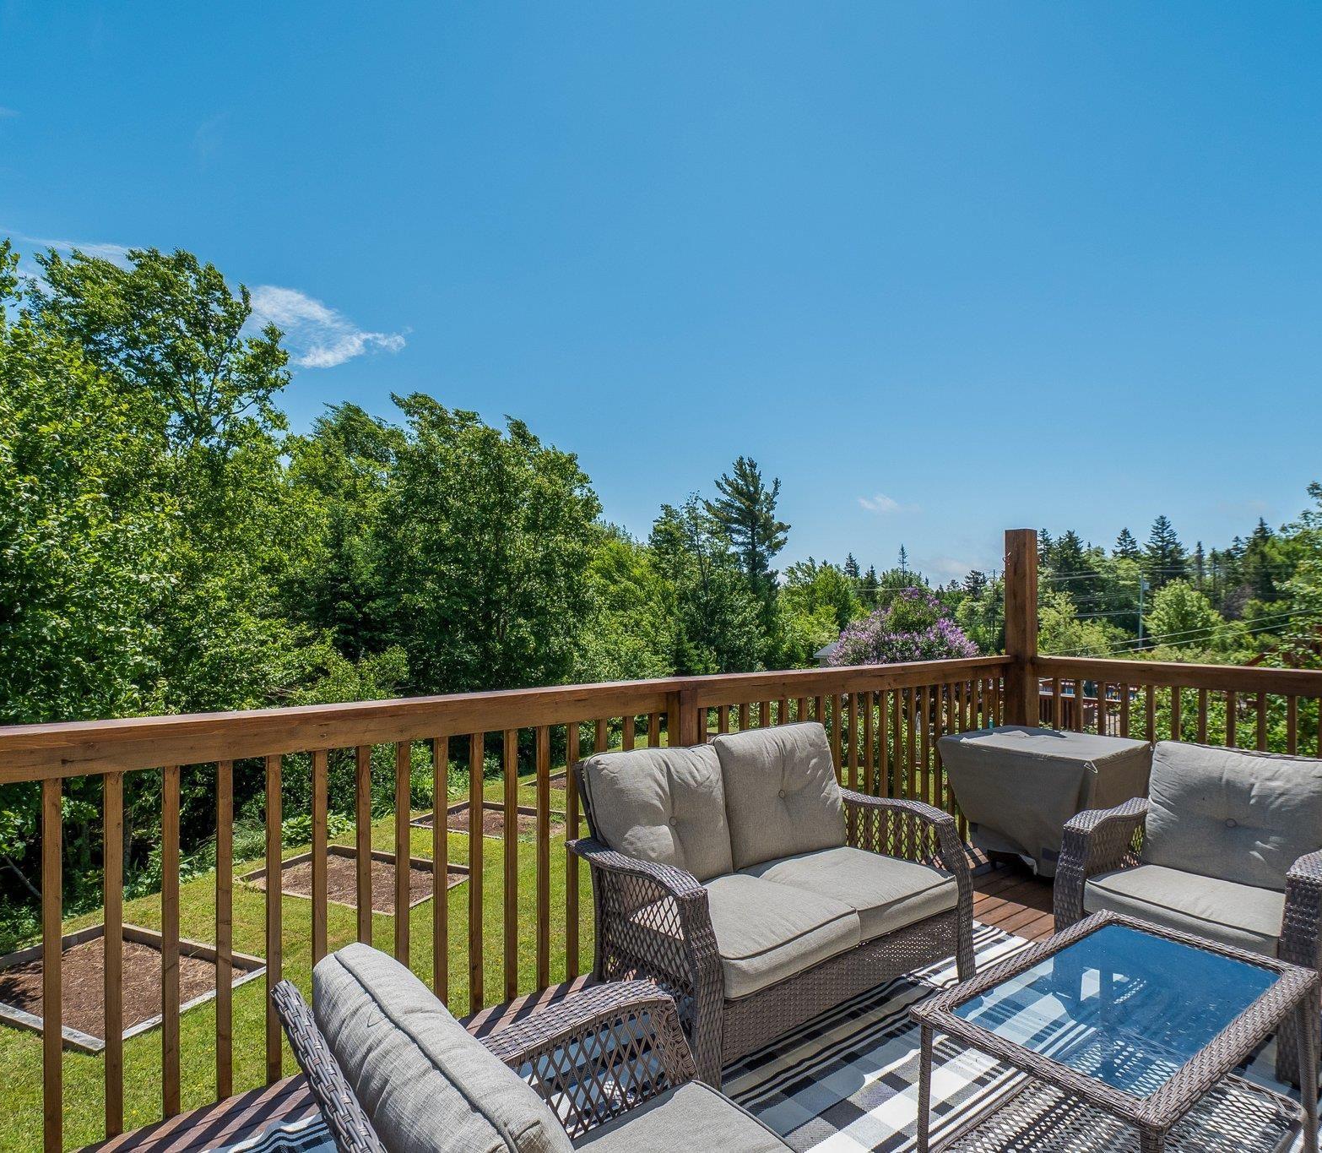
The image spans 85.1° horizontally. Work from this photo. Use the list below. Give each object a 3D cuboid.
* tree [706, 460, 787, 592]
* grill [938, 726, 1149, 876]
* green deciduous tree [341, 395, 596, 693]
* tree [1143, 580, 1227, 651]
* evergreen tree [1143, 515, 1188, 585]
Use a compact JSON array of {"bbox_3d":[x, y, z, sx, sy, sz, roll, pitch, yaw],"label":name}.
[{"bbox_3d":[3.750,-0.539,31.036,3.600,9.270,3.600,0,-2,7],"label":"tree"},{"bbox_3d":[2.000,1.181,3.702,0.700,0.710,0.740,2,-3,-43],"label":"grill"},{"bbox_3d":[-3.688,-0.020,14.209,5.000,7.100,5.000,1,-2,-15],"label":"green deciduous tree"},{"bbox_3d":[33.430,2.454,45.943,4.700,4.390,4.700,-1,-2,36],"label":"tree"},{"bbox_3d":[50.435,-0.173,72.047,4.000,11.810,4.000,-1,-2,35],"label":"evergreen tree"}]

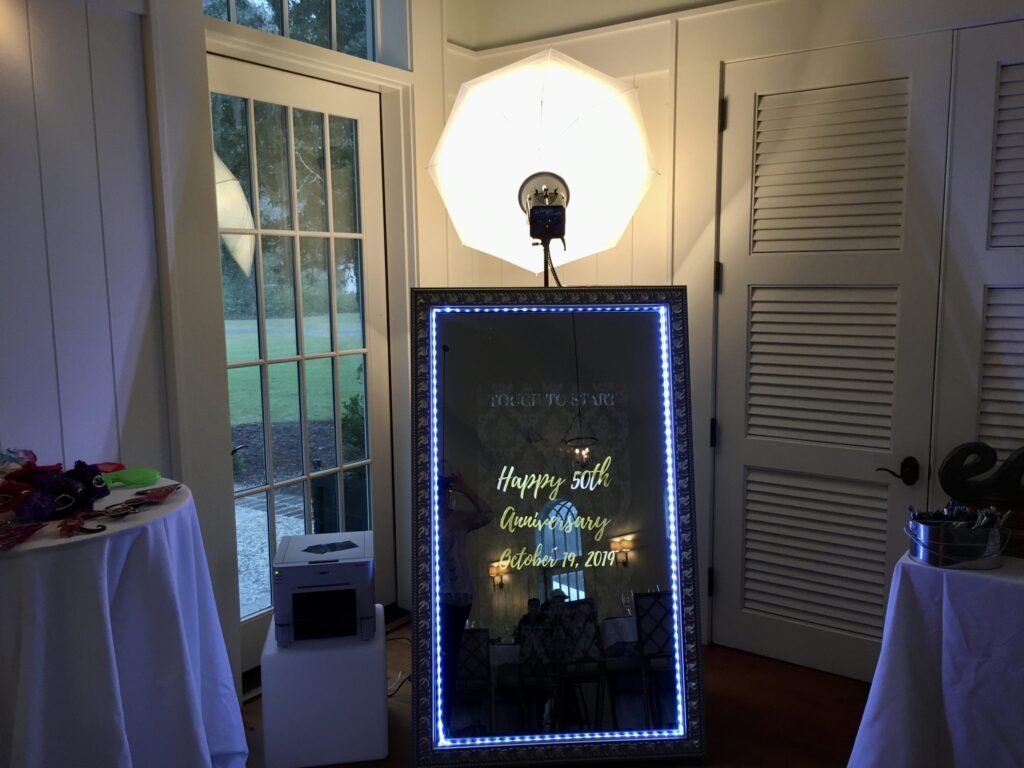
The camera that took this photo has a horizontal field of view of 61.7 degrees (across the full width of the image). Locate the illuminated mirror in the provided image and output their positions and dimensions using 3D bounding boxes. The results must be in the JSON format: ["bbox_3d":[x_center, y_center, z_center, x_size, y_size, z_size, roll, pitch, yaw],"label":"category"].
[{"bbox_3d":[0.144,0.456,2.913,0.936,1.567,0.110,-1,-5,-2],"label":"illuminated mirror"}]

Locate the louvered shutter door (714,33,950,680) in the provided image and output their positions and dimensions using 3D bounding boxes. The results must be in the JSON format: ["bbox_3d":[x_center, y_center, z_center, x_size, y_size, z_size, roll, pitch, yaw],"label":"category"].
[{"bbox_3d":[1.206,-0.042,3.357,0.822,2.425,0.045,5,9,35],"label":"louvered shutter door"}]

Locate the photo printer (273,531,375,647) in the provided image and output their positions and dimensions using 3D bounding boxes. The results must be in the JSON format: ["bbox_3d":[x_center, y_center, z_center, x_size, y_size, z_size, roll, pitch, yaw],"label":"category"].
[{"bbox_3d":[-0.645,0.708,3.009,0.325,0.280,0.338,-2,8,-9],"label":"photo printer"}]

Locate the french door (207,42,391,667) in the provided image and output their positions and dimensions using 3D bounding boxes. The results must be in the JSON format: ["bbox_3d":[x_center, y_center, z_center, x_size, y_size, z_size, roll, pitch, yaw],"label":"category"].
[{"bbox_3d":[-0.900,-0.068,3.648,0.047,2.418,1.056,5,9,35],"label":"french door"}]

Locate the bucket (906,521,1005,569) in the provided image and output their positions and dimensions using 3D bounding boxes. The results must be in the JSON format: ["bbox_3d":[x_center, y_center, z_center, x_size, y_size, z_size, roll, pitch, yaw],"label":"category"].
[{"bbox_3d":[1.335,0.462,2.602,0.285,0.128,0.285,3,9,28],"label":"bucket"}]

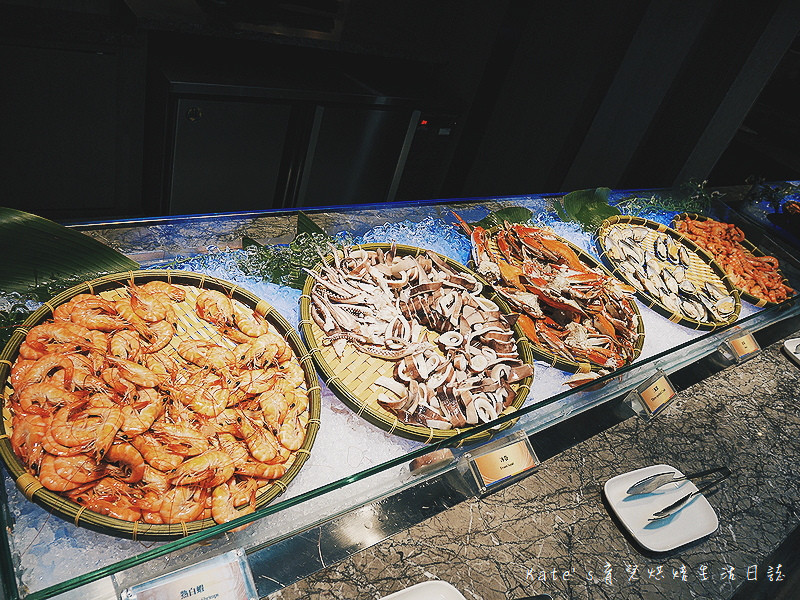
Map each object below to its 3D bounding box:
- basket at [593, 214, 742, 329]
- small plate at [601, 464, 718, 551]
[{"bbox_3d":[0.647,-0.071,1.346,0.380,0.030,0.380,-13,54,-35],"label":"basket"},{"bbox_3d":[0.422,0.339,0.905,0.202,0.020,0.134,-4,38,-32],"label":"small plate"}]

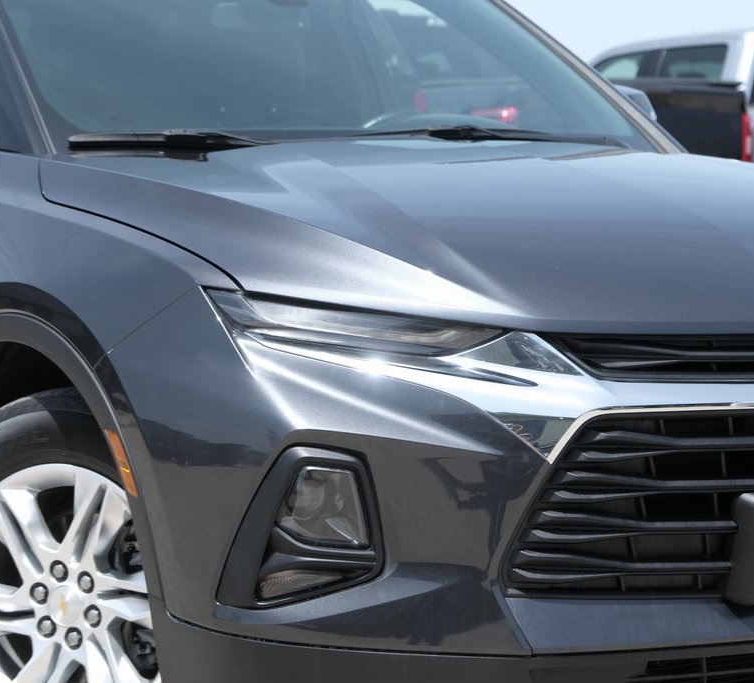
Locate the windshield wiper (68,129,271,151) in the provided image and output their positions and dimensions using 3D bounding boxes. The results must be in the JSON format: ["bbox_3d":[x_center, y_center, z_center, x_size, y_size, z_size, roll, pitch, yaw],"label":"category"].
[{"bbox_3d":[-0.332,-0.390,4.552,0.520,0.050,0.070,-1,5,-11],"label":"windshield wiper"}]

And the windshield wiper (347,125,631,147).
[{"bbox_3d":[0.236,-0.420,4.855,0.780,0.060,0.085,-3,6,-39],"label":"windshield wiper"}]

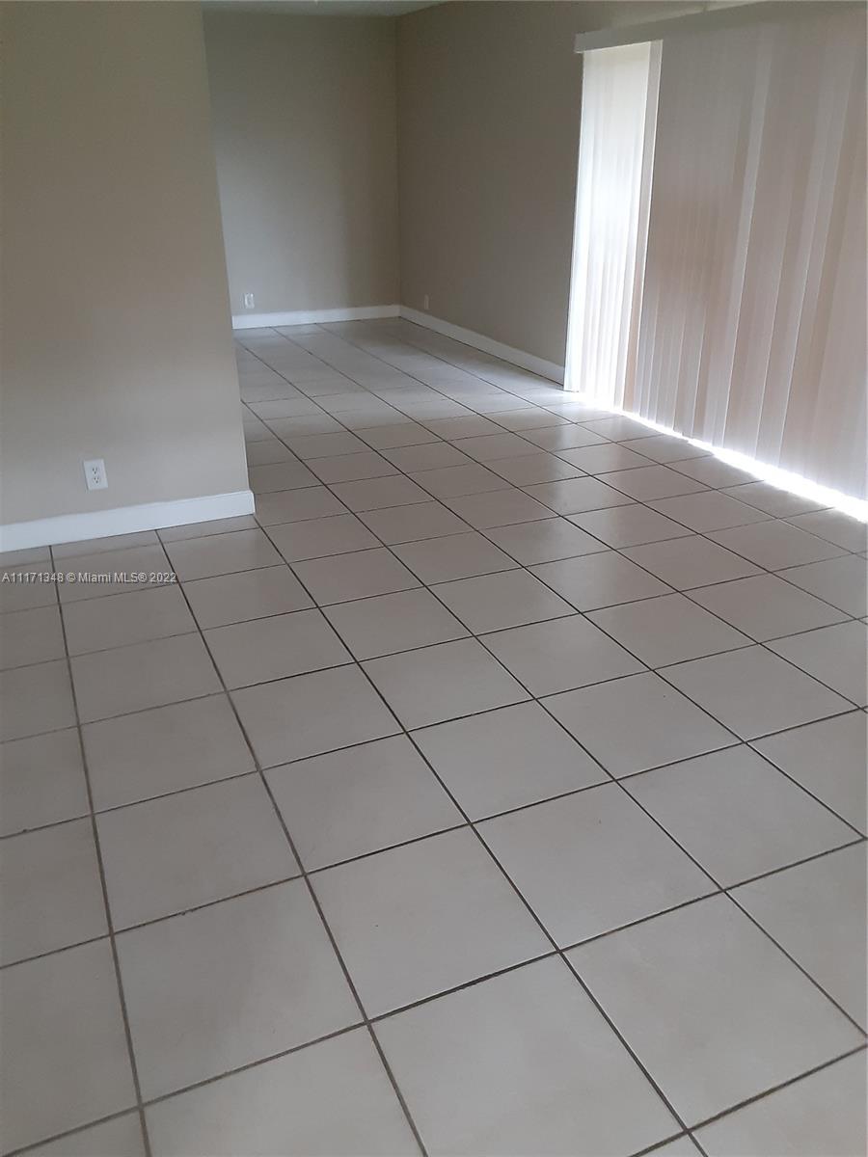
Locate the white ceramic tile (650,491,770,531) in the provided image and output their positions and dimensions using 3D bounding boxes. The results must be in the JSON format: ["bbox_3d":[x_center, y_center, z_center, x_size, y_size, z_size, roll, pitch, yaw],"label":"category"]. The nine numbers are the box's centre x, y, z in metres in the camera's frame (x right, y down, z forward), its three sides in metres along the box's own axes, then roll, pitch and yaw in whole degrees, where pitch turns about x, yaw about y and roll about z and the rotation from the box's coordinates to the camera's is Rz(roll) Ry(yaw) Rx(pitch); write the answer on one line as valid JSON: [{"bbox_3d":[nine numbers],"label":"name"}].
[{"bbox_3d":[1.198,-0.295,3.978,0.402,0.010,0.402,-11,28,-21],"label":"white ceramic tile"}]

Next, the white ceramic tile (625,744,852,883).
[{"bbox_3d":[0.726,0.557,2.180,0.396,0.010,0.396,-11,27,-21],"label":"white ceramic tile"}]

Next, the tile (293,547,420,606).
[{"bbox_3d":[-0.293,-0.007,3.381,0.401,0.010,0.401,-11,27,-21],"label":"tile"}]

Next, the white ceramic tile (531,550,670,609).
[{"bbox_3d":[0.609,0.010,3.327,0.398,0.010,0.398,-11,27,-21],"label":"white ceramic tile"}]

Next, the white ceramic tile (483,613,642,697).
[{"bbox_3d":[0.400,0.238,2.852,0.396,0.010,0.396,-11,27,-21],"label":"white ceramic tile"}]

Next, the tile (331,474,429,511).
[{"bbox_3d":[-0.253,-0.398,4.201,0.402,0.010,0.402,-11,28,-21],"label":"tile"}]

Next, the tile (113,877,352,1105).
[{"bbox_3d":[-0.390,0.772,1.744,0.401,0.010,0.401,-11,27,-21],"label":"tile"}]

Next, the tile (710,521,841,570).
[{"bbox_3d":[1.353,-0.136,3.627,0.396,0.010,0.396,-11,27,-21],"label":"tile"}]

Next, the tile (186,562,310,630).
[{"bbox_3d":[-0.669,0.063,3.232,0.396,0.010,0.396,-11,27,-21],"label":"tile"}]

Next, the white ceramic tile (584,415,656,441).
[{"bbox_3d":[1.059,-0.835,5.101,0.365,0.010,0.398,-11,27,-21],"label":"white ceramic tile"}]

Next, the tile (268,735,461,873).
[{"bbox_3d":[-0.181,0.542,2.233,0.402,0.010,0.402,-11,28,-21],"label":"tile"}]

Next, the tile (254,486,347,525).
[{"bbox_3d":[-0.624,-0.327,4.050,0.396,0.010,0.396,-11,27,-21],"label":"tile"}]

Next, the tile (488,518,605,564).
[{"bbox_3d":[0.448,-0.152,3.683,0.402,0.010,0.402,-11,28,-21],"label":"tile"}]

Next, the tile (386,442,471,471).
[{"bbox_3d":[-0.039,-0.624,4.669,0.398,0.010,0.398,-11,27,-21],"label":"tile"}]

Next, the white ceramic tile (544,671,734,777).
[{"bbox_3d":[0.563,0.398,2.516,0.396,0.010,0.396,-11,27,-21],"label":"white ceramic tile"}]

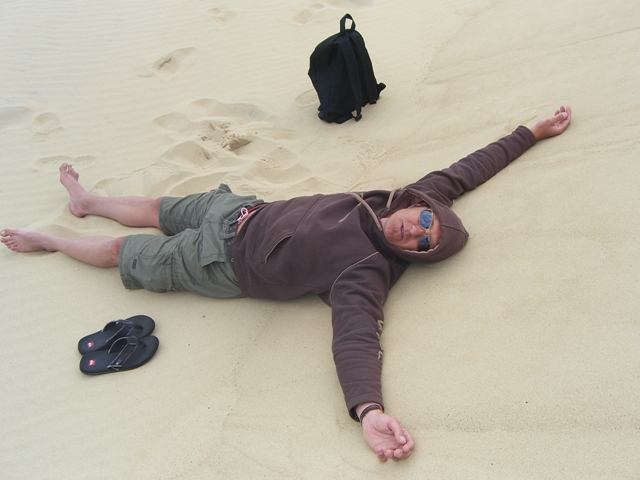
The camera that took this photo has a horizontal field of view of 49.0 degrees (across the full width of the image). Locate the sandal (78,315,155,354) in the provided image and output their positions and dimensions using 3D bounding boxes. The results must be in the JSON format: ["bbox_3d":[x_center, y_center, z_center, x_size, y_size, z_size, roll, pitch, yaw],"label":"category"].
[{"bbox_3d":[-0.702,0.327,2.434,0.285,0.060,0.110,-17,41,7],"label":"sandal"}]

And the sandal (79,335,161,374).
[{"bbox_3d":[-0.672,0.383,2.361,0.285,0.060,0.110,-15,41,8],"label":"sandal"}]

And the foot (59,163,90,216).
[{"bbox_3d":[-1.069,-0.230,3.058,0.110,0.245,0.095,-5,18,28],"label":"foot"}]

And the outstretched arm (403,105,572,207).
[{"bbox_3d":[0.592,-0.293,2.461,0.690,0.130,0.140,-31,41,-10],"label":"outstretched arm"}]

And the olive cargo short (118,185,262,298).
[{"bbox_3d":[-0.446,-0.034,2.582,0.580,0.220,0.480,2,46,26],"label":"olive cargo short"}]

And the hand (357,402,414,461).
[{"bbox_3d":[0.168,0.497,1.836,0.100,0.080,0.160,-28,41,-7],"label":"hand"}]

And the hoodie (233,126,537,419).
[{"bbox_3d":[0.165,-0.021,2.271,0.880,0.260,1.200,2,46,26],"label":"hoodie"}]

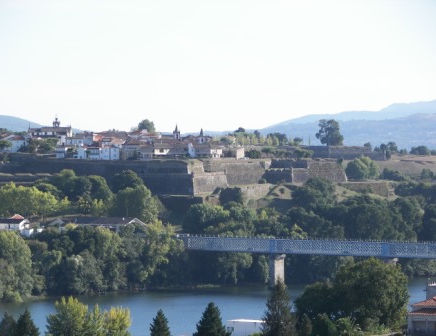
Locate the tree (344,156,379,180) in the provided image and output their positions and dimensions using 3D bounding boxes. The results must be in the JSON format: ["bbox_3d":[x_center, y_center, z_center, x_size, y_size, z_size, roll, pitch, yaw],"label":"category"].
[{"bbox_3d":[85.450,0.060,1370.020,21.000,15.500,18.000,0,0,0],"label":"tree"}]

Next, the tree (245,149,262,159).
[{"bbox_3d":[21.450,-8.380,1400.010,10.500,6.200,9.500,0,0,0],"label":"tree"}]

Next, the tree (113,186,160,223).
[{"bbox_3d":[-43.450,18.950,1220.030,23.500,20.000,20.000,0,0,0],"label":"tree"}]

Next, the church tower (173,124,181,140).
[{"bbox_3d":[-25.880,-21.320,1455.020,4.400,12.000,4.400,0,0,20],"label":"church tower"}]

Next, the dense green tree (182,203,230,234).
[{"bbox_3d":[-6.080,27.010,1225.030,25.000,17.000,20.000,0,0,0],"label":"dense green tree"}]

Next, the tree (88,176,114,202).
[{"bbox_3d":[-63.150,11.760,1245.020,13.500,16.000,13.000,0,0,0],"label":"tree"}]

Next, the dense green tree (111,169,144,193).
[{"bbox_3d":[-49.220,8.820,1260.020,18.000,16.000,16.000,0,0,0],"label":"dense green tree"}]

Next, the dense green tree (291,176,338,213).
[{"bbox_3d":[53.180,15.010,1290.030,25.000,20.000,20.000,0,0,0],"label":"dense green tree"}]

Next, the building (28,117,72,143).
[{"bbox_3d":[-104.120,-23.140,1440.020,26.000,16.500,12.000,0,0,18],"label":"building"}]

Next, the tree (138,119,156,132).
[{"bbox_3d":[-45.360,-25.300,1480.020,11.000,12.000,11.000,0,0,0],"label":"tree"}]

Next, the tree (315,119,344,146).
[{"bbox_3d":[70.270,-22.130,1460.030,18.000,17.500,16.000,0,0,0],"label":"tree"}]

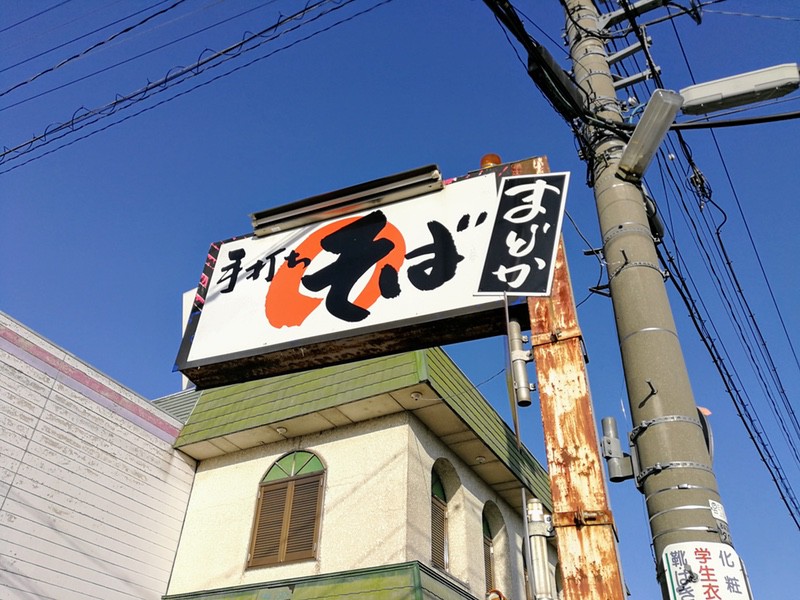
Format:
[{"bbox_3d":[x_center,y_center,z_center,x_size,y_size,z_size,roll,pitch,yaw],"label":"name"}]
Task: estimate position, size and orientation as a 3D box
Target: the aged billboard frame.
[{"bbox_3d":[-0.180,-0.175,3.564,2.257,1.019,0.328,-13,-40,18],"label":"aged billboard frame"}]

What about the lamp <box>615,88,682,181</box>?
[{"bbox_3d":[1.579,-1.032,3.950,0.135,0.115,0.600,6,-43,-6],"label":"lamp"}]

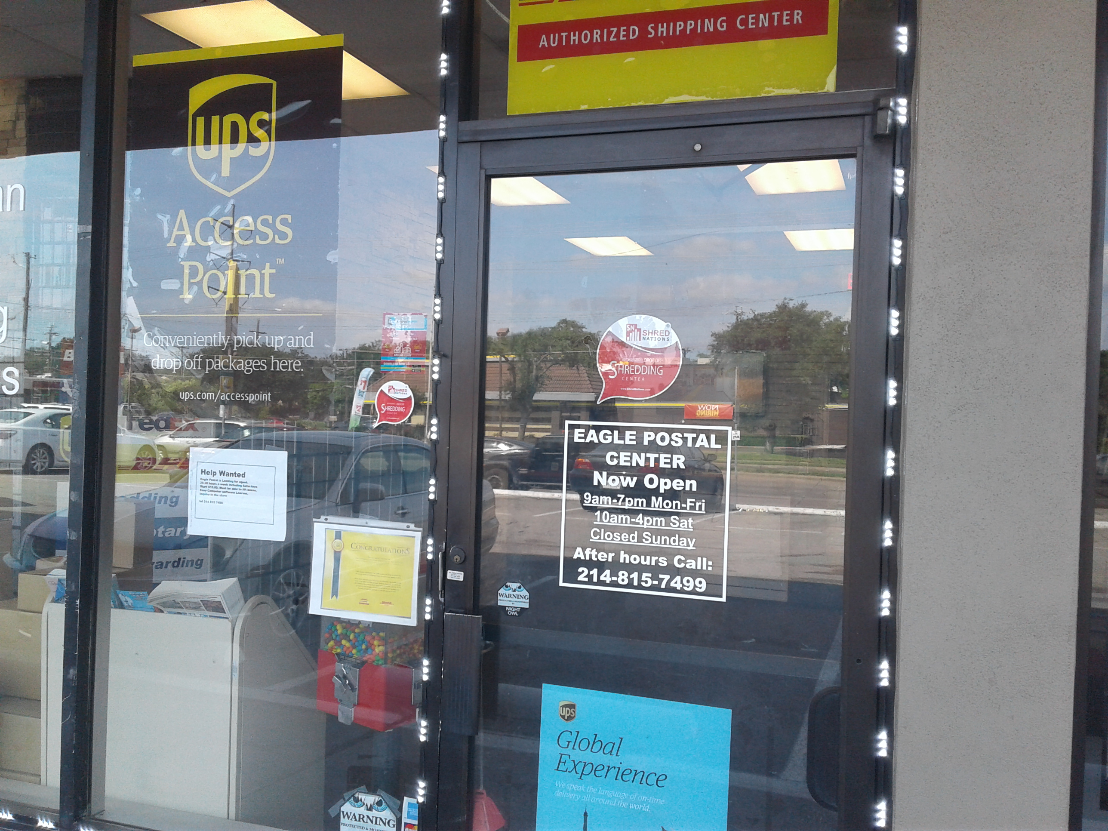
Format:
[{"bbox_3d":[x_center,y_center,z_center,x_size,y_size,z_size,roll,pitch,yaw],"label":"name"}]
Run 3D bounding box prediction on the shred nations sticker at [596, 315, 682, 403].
[{"bbox_3d":[0.177,-0.115,2.191,0.182,0.188,0.010,1,-1,20],"label":"shred nations sticker"}]

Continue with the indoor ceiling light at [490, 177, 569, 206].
[{"bbox_3d":[-0.314,-1.509,6.831,0.570,0.050,1.180,1,-1,20],"label":"indoor ceiling light"}]

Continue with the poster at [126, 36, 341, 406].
[{"bbox_3d":[-0.793,-0.467,2.559,0.608,0.860,0.010,1,-1,20],"label":"poster"}]

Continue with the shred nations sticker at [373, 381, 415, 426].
[{"bbox_3d":[-0.361,-0.025,2.397,0.100,0.106,0.010,1,-1,20],"label":"shred nations sticker"}]

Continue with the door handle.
[{"bbox_3d":[-0.191,0.552,2.270,0.088,0.254,0.040,1,-1,20],"label":"door handle"}]

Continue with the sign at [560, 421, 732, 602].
[{"bbox_3d":[0.186,0.192,2.181,0.353,0.351,0.010,1,-1,20],"label":"sign"}]

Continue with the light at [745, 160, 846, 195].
[{"bbox_3d":[1.390,-1.466,6.222,0.570,0.050,1.180,1,-1,20],"label":"light"}]

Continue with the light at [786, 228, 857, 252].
[{"bbox_3d":[2.200,-1.423,8.492,0.570,0.050,1.180,1,-1,20],"label":"light"}]

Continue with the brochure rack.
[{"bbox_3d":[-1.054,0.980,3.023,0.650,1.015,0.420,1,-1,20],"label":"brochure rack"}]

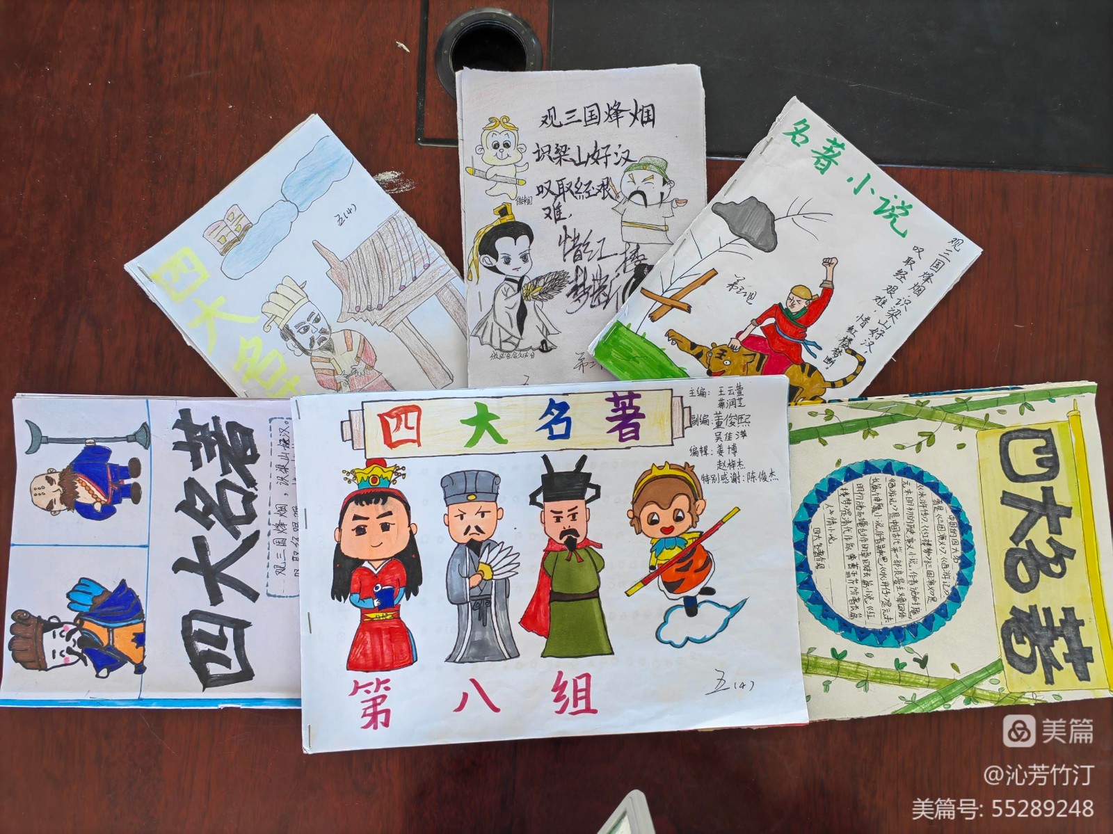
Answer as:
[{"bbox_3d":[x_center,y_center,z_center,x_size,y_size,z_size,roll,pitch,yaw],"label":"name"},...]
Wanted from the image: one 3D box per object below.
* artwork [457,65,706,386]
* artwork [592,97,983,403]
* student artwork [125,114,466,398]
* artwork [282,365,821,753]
[{"bbox_3d":[0.018,-0.110,0.532,0.152,0.006,0.207,-2,87,-1],"label":"artwork"},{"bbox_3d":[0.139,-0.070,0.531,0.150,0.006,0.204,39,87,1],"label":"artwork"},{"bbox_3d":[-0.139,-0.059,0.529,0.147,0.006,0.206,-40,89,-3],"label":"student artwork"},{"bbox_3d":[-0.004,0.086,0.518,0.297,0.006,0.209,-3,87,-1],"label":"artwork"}]

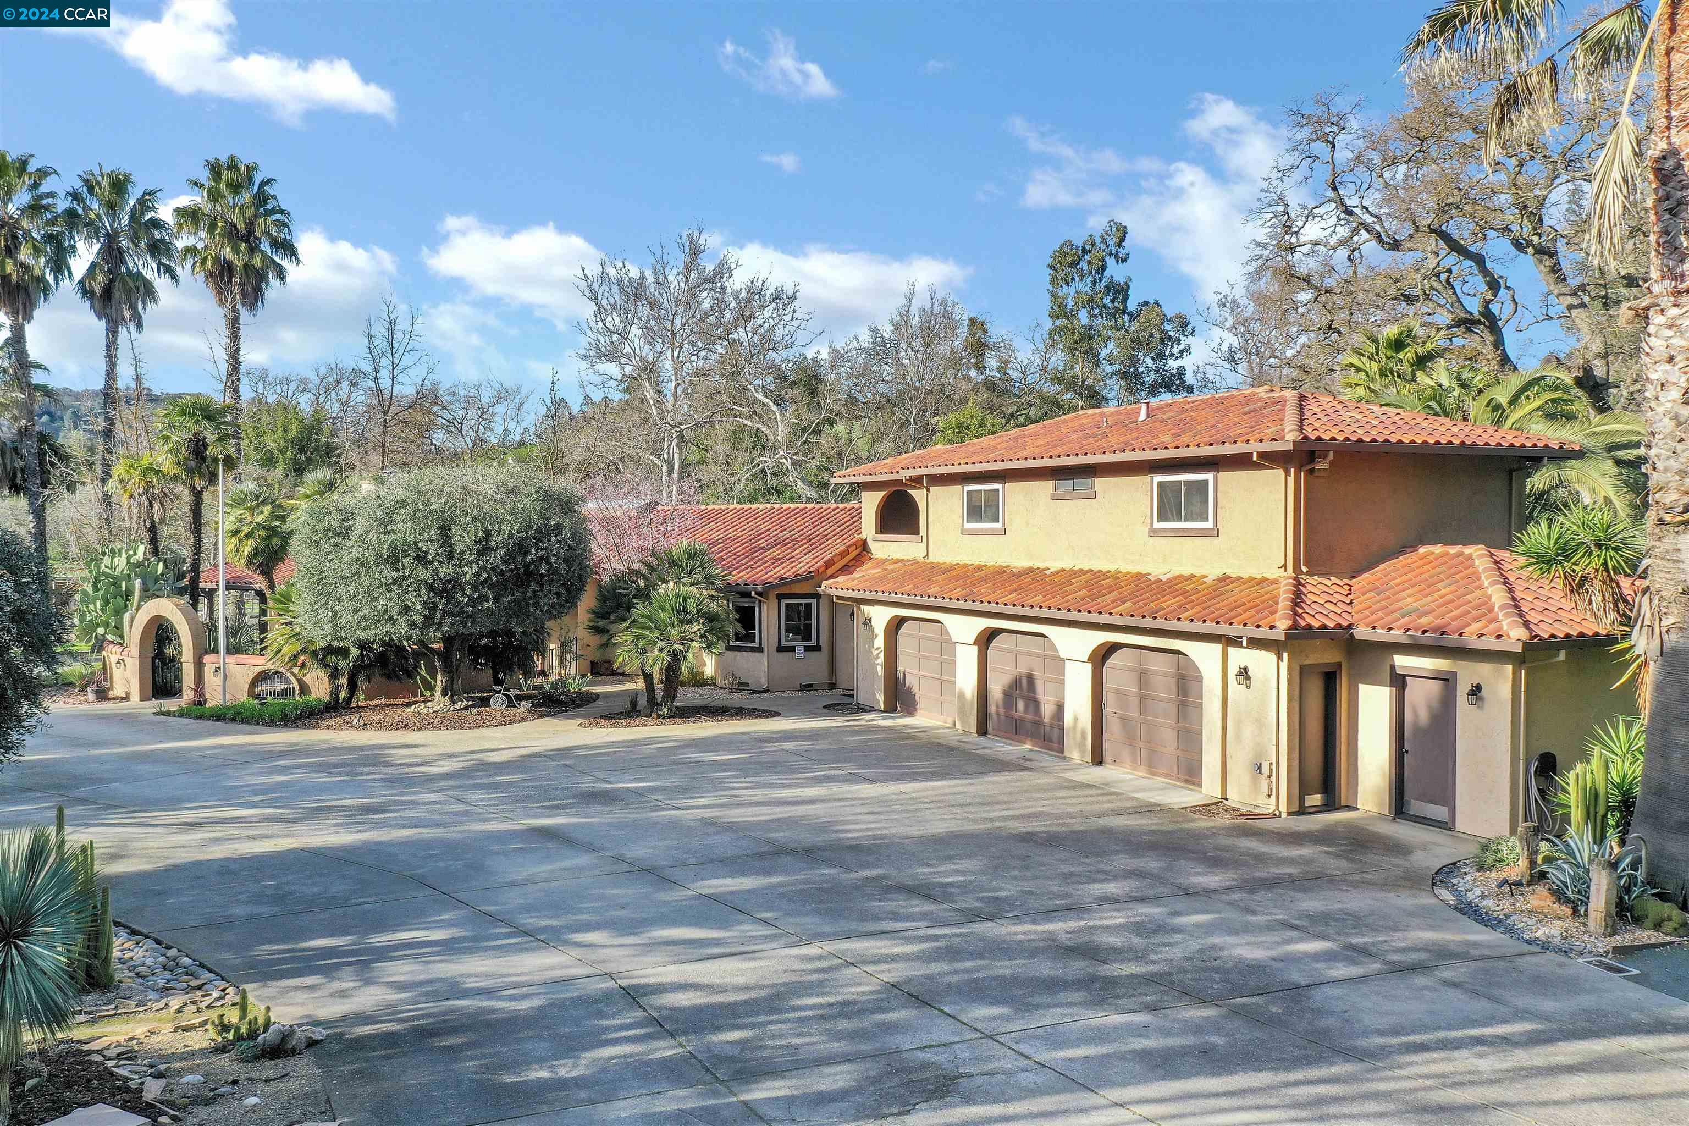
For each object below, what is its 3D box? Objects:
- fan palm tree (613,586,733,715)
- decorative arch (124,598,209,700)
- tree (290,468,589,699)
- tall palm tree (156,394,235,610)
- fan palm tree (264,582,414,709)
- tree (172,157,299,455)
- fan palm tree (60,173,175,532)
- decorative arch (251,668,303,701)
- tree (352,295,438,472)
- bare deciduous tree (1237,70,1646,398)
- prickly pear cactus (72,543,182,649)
[{"bbox_3d":[-3.759,1.935,28.738,2.600,2.720,2.500,0,2,-7],"label":"fan palm tree"},{"bbox_3d":[-16.101,2.080,31.135,2.100,2.470,0.420,0,2,21],"label":"decorative arch"},{"bbox_3d":[-9.353,0.514,30.475,6.800,5.310,6.200,-1,2,-17],"label":"tree"},{"bbox_3d":[-17.207,-0.615,34.908,2.100,7.660,2.100,-1,2,-26],"label":"tall palm tree"},{"bbox_3d":[-11.231,1.868,29.238,3.200,2.740,3.000,-1,2,-21],"label":"fan palm tree"},{"bbox_3d":[-19.366,-4.975,42.224,3.900,15.970,3.800,-1,2,-25],"label":"tree"},{"bbox_3d":[-23.802,-4.965,43.224,3.900,15.920,3.800,-1,2,-29],"label":"fan palm tree"},{"bbox_3d":[-13.001,2.834,30.111,1.500,0.770,0.350,0,2,21],"label":"decorative arch"},{"bbox_3d":[-19.850,-4.578,58.201,4.000,14.280,3.800,-1,2,-19],"label":"tree"},{"bbox_3d":[16.035,-4.879,35.225,12.000,15.990,11.000,1,2,24],"label":"bare deciduous tree"},{"bbox_3d":[-19.232,1.354,35.352,3.000,3.700,2.700,-1,2,-29],"label":"prickly pear cactus"}]

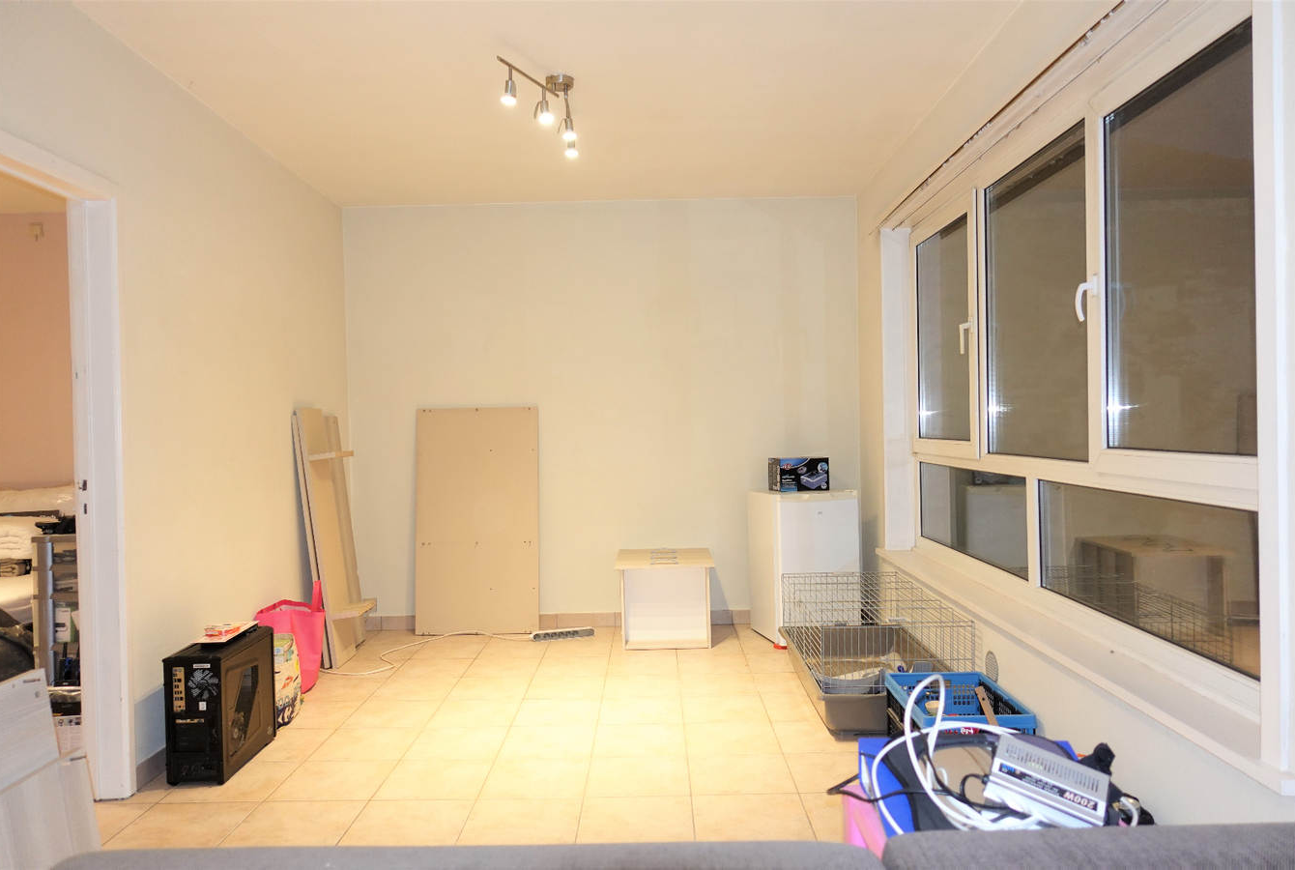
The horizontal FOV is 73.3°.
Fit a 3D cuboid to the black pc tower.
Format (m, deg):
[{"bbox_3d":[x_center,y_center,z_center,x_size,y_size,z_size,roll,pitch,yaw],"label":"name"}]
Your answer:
[{"bbox_3d":[-1.566,0.985,3.214,0.200,0.432,0.442,-1,1,0],"label":"black pc tower"}]

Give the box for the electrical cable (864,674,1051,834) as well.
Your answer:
[{"bbox_3d":[0.494,0.501,1.422,0.260,0.180,0.320,-1,1,0],"label":"electrical cable"}]

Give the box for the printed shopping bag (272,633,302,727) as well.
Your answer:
[{"bbox_3d":[-1.642,1.036,3.692,0.228,0.324,0.360,-1,1,0],"label":"printed shopping bag"}]

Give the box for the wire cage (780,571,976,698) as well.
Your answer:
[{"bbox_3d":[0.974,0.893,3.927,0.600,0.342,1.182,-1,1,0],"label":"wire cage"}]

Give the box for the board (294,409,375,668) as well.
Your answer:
[{"bbox_3d":[-1.630,0.524,4.696,0.192,1.332,0.660,-7,1,0],"label":"board"}]

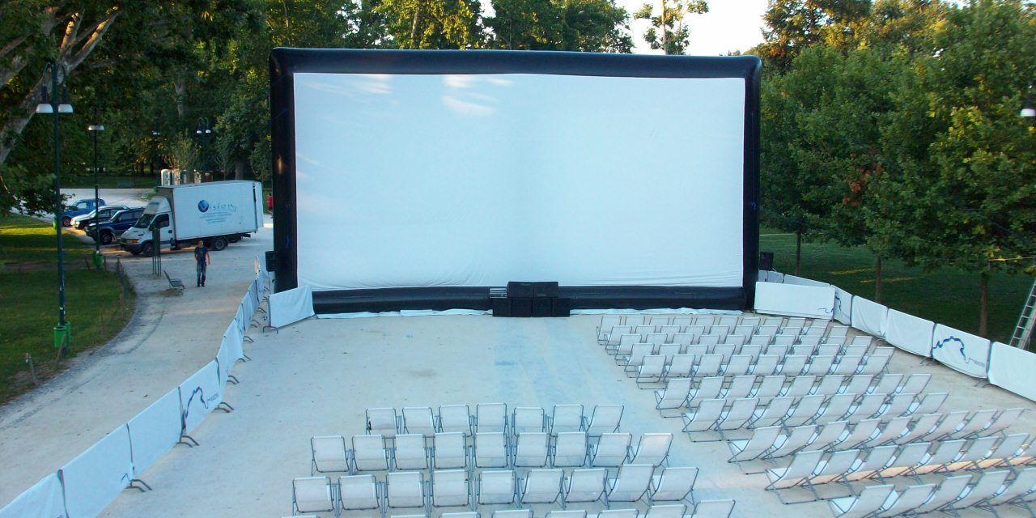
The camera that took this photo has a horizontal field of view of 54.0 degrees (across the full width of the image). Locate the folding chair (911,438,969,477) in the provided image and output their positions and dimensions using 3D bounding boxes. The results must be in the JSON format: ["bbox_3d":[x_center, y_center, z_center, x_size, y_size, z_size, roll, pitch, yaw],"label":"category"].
[{"bbox_3d":[6.647,3.183,16.247,0.617,0.807,0.870,-1,7,-16],"label":"folding chair"}]

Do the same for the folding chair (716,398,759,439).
[{"bbox_3d":[4.216,3.013,19.602,0.636,0.845,0.903,-1,7,-10],"label":"folding chair"}]

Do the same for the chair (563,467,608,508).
[{"bbox_3d":[0.977,3.272,14.730,0.615,0.819,0.849,0,6,-4],"label":"chair"}]

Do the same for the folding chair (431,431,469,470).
[{"bbox_3d":[-1.125,3.185,16.896,0.640,0.893,0.944,0,7,-3],"label":"folding chair"}]

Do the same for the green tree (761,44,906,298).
[{"bbox_3d":[9.925,-2.280,31.448,4.500,8.379,4.500,0,7,0],"label":"green tree"}]

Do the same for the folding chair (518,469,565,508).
[{"bbox_3d":[0.370,3.482,15.513,0.636,0.842,0.906,0,7,-5],"label":"folding chair"}]

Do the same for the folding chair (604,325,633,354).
[{"bbox_3d":[2.588,2.044,26.132,0.617,0.771,0.902,0,7,-6],"label":"folding chair"}]

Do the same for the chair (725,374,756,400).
[{"bbox_3d":[4.291,2.599,19.925,0.600,0.802,0.874,-1,6,-10],"label":"chair"}]

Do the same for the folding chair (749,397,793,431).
[{"bbox_3d":[4.702,2.867,18.945,0.617,0.795,0.881,-2,7,-19],"label":"folding chair"}]

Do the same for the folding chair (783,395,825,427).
[{"bbox_3d":[5.530,2.970,19.806,0.625,0.830,0.890,-1,7,-15],"label":"folding chair"}]

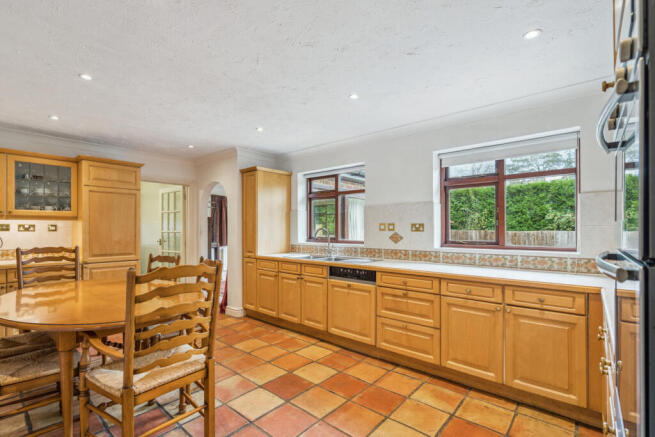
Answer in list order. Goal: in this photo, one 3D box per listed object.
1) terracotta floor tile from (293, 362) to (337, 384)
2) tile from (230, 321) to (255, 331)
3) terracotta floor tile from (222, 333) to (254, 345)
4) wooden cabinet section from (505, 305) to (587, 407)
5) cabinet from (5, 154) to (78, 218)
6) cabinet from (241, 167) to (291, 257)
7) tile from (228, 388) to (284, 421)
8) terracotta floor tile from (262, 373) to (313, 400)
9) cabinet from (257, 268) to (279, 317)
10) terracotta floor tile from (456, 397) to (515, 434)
[{"bbox_3d":[-0.095,1.348,2.542,0.302,0.014,0.302,-2,-3,40],"label":"terracotta floor tile"},{"bbox_3d":[-1.082,1.402,3.787,0.302,0.014,0.302,-2,-3,40],"label":"tile"},{"bbox_3d":[-1.072,1.416,3.398,0.300,0.015,0.300,-3,-5,41],"label":"terracotta floor tile"},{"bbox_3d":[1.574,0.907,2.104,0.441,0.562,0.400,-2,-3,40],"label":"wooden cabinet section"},{"bbox_3d":[-3.483,-0.352,3.560,0.330,0.710,0.600,-2,-4,40],"label":"cabinet"},{"bbox_3d":[-0.900,-0.093,4.373,0.360,1.250,0.610,-2,-3,40],"label":"cabinet"},{"bbox_3d":[-0.511,1.337,2.098,0.300,0.015,0.300,-3,-5,41],"label":"tile"},{"bbox_3d":[-0.304,1.333,2.303,0.305,0.018,0.305,-2,-4,40],"label":"terracotta floor tile"},{"bbox_3d":[-0.604,0.974,4.050,0.454,0.590,0.580,-2,-3,40],"label":"cabinet"},{"bbox_3d":[1.059,1.329,1.965,0.305,0.018,0.305,-2,-4,40],"label":"terracotta floor tile"}]

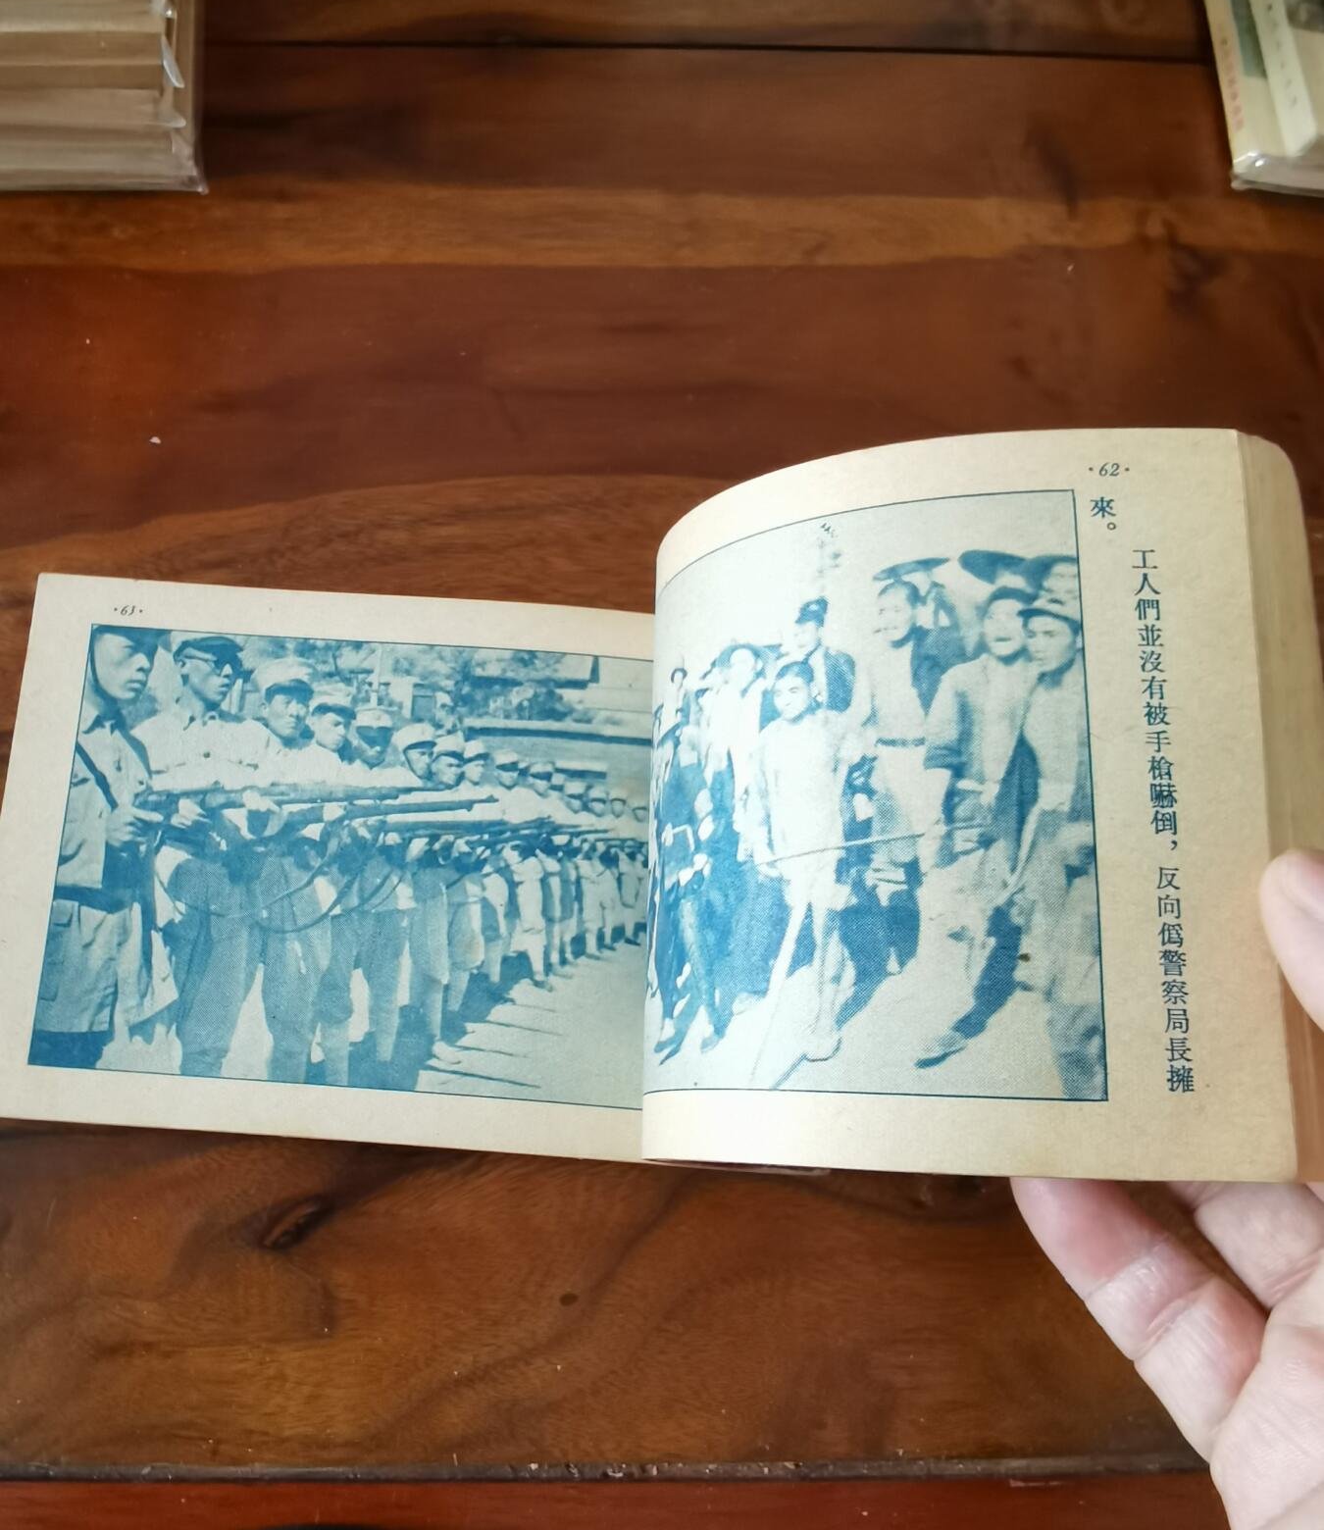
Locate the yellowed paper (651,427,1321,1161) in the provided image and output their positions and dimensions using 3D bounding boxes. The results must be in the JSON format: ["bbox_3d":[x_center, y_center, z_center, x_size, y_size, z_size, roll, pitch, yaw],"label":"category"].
[{"bbox_3d":[0.037,0.006,0.202,0.096,0.031,0.102,-4,75,23],"label":"yellowed paper"}]

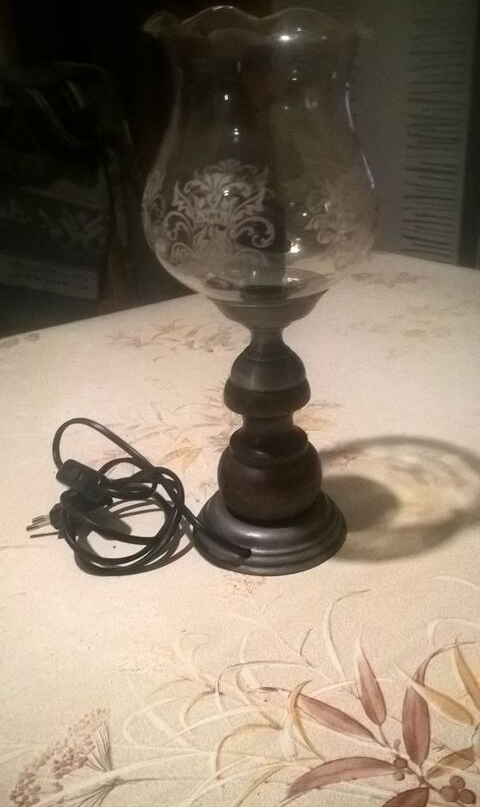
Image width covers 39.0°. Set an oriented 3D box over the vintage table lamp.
[{"bbox_3d":[0.016,-0.060,0.454,0.147,0.339,0.147,-2,22,0],"label":"vintage table lamp"}]

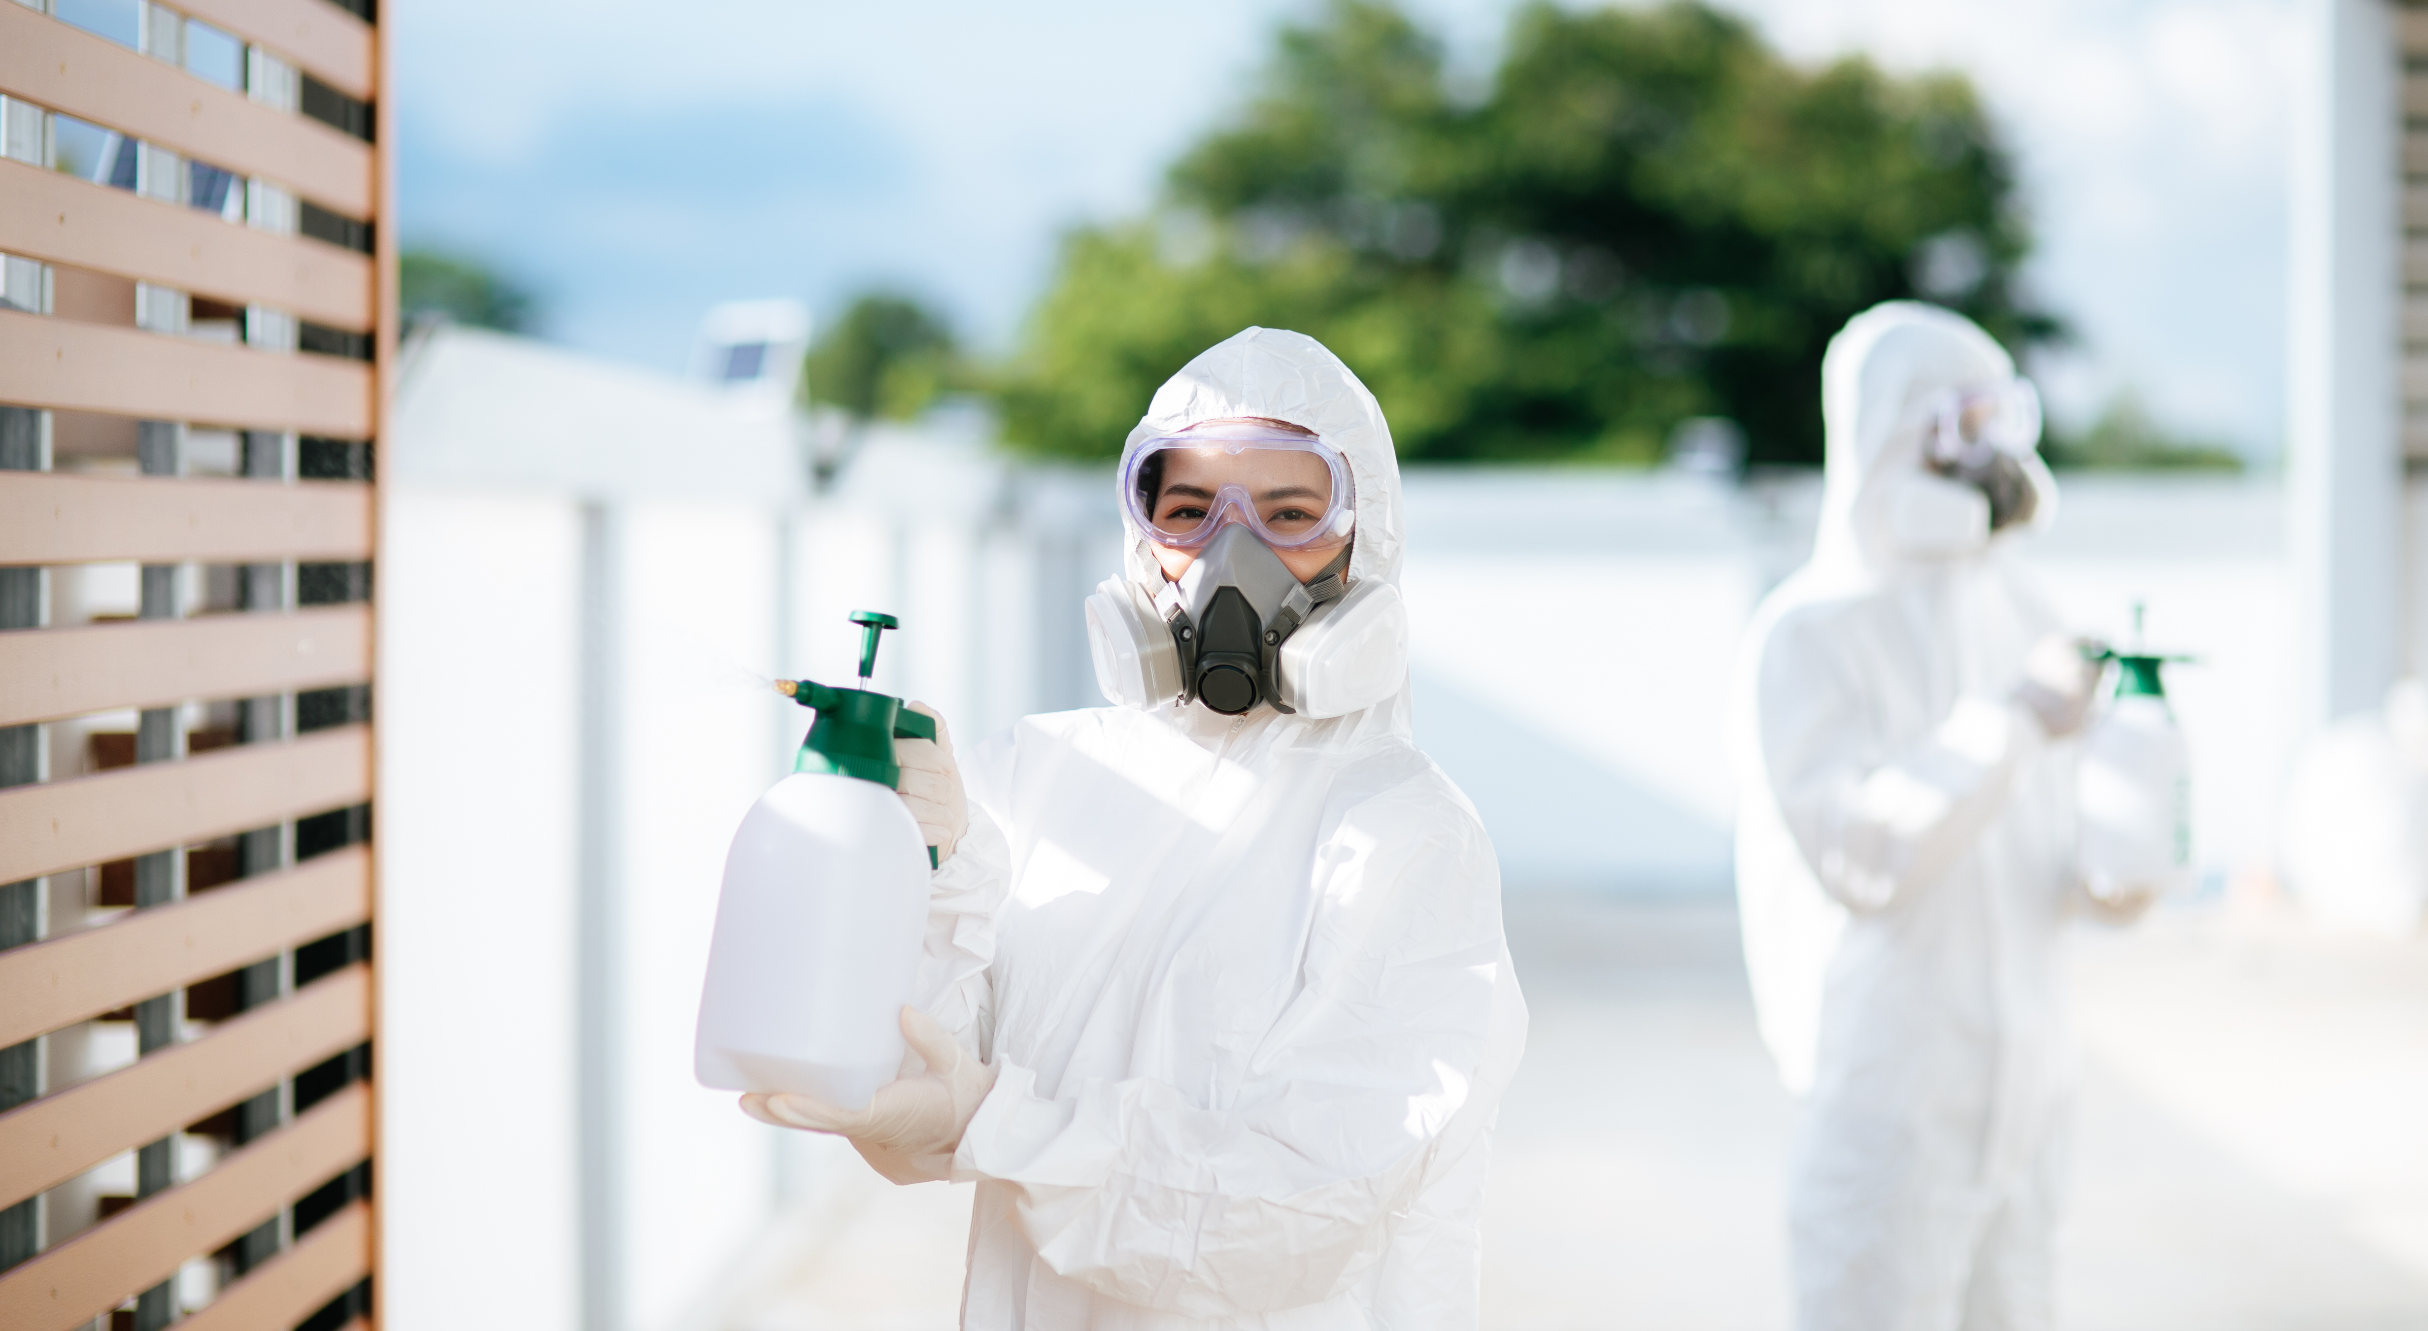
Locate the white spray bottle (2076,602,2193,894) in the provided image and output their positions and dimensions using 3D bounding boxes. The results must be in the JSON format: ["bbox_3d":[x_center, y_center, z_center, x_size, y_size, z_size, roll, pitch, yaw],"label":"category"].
[{"bbox_3d":[0.878,0.087,5.450,0.135,0.286,0.120,1,1,18],"label":"white spray bottle"}]

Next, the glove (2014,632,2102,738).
[{"bbox_3d":[0.799,0.019,5.430,0.085,0.100,0.085,1,1,18],"label":"glove"}]

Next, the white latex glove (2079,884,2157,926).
[{"bbox_3d":[0.853,0.228,5.450,0.080,0.050,0.110,0,1,-18],"label":"white latex glove"}]

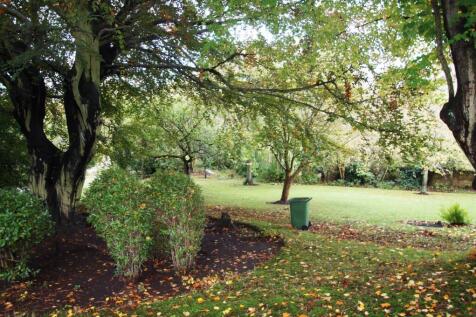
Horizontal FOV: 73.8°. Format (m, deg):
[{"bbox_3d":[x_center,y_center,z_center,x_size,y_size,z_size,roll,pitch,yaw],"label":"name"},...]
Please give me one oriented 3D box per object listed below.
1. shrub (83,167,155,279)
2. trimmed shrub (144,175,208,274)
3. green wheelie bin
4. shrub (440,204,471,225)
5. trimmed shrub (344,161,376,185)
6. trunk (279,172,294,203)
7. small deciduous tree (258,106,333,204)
[{"bbox_3d":[-2.129,1.104,5.650,1.150,1.880,1.150,0,-2,0],"label":"shrub"},{"bbox_3d":[-1.143,1.134,5.800,1.050,1.820,1.050,0,-2,0],"label":"trimmed shrub"},{"bbox_3d":[2.098,1.863,10.650,0.680,1.070,0.560,-1,-2,26],"label":"green wheelie bin"},{"bbox_3d":[7.817,2.013,11.400,0.930,0.700,0.900,0,-2,0],"label":"shrub"},{"bbox_3d":[13.517,1.545,35.000,3.500,2.700,2.600,0,-2,0],"label":"trimmed shrub"},{"bbox_3d":[2.858,1.674,18.500,0.800,1.950,0.500,0,-2,0],"label":"trunk"},{"bbox_3d":[3.354,-0.233,18.500,4.200,5.700,3.900,0,-2,0],"label":"small deciduous tree"}]

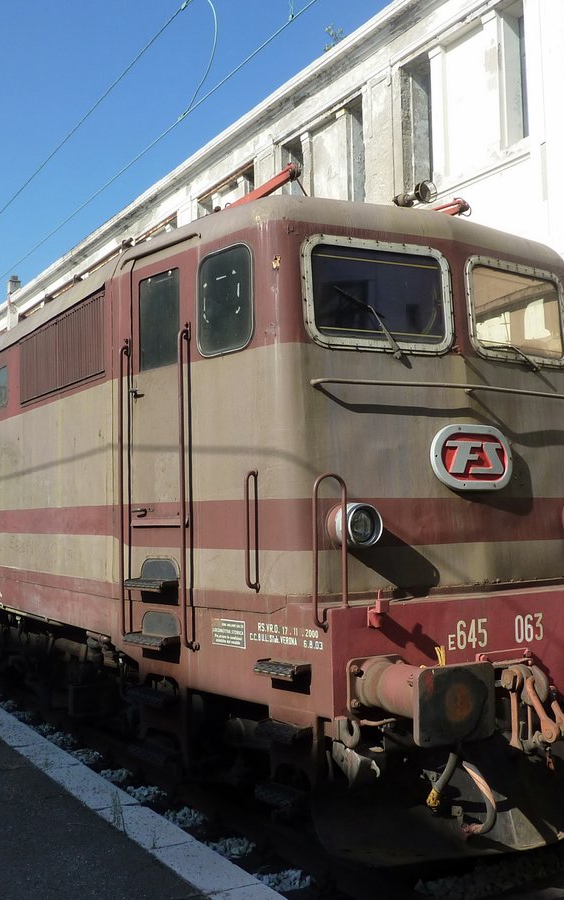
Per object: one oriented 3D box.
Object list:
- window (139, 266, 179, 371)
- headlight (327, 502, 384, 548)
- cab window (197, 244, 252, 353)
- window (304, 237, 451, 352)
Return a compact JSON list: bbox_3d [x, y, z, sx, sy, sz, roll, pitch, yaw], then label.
[{"bbox_3d":[-0.749,-0.788,5.309,0.060,0.585,0.430,2,-5,-42],"label":"window"},{"bbox_3d":[0.342,0.373,4.319,0.225,0.225,0.230,1,-5,-32],"label":"headlight"},{"bbox_3d":[-0.324,-0.827,4.839,0.060,0.570,0.520,2,-5,-42],"label":"cab window"},{"bbox_3d":[0.550,-0.829,4.724,0.950,0.600,0.060,1,-5,-28],"label":"window"}]

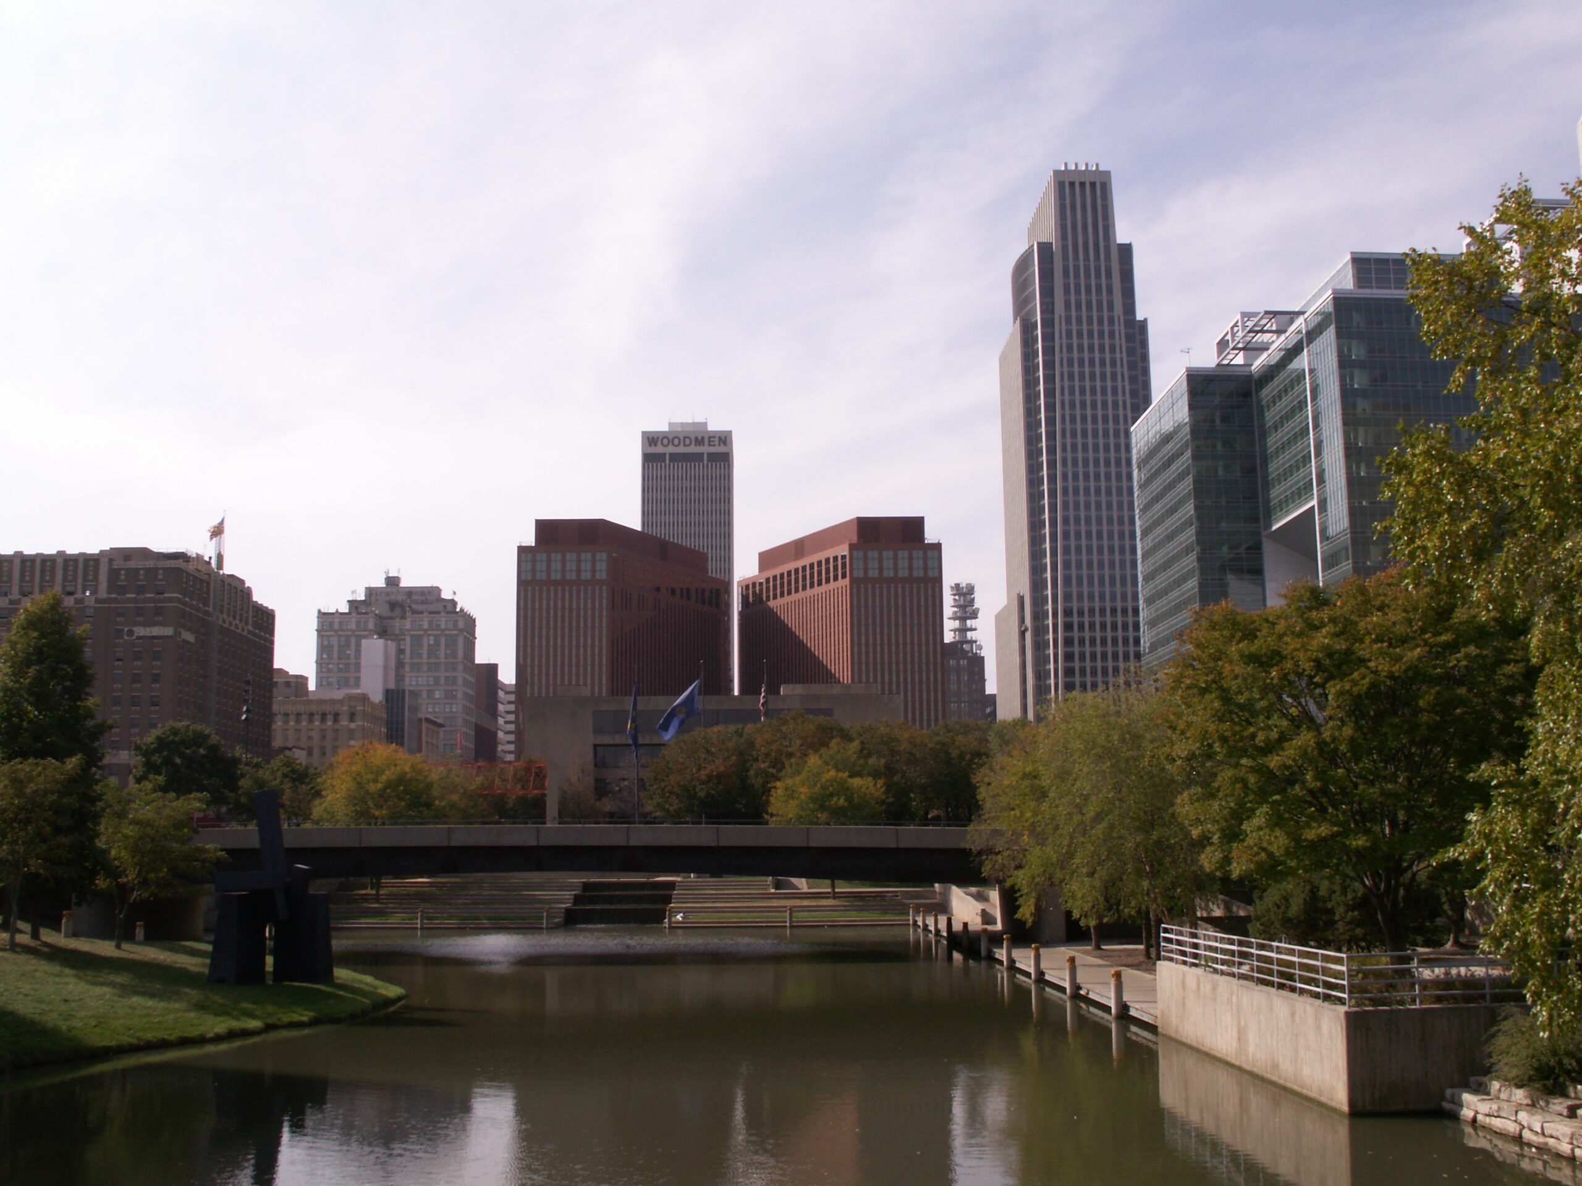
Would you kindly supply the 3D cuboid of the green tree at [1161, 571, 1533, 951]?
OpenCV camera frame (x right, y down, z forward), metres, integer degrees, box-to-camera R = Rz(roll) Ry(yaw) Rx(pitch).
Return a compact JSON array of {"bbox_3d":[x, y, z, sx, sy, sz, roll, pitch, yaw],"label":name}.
[{"bbox_3d":[15.017,4.704,42.093,10.200,10.710,10.200,0,-9,-1],"label":"green tree"}]

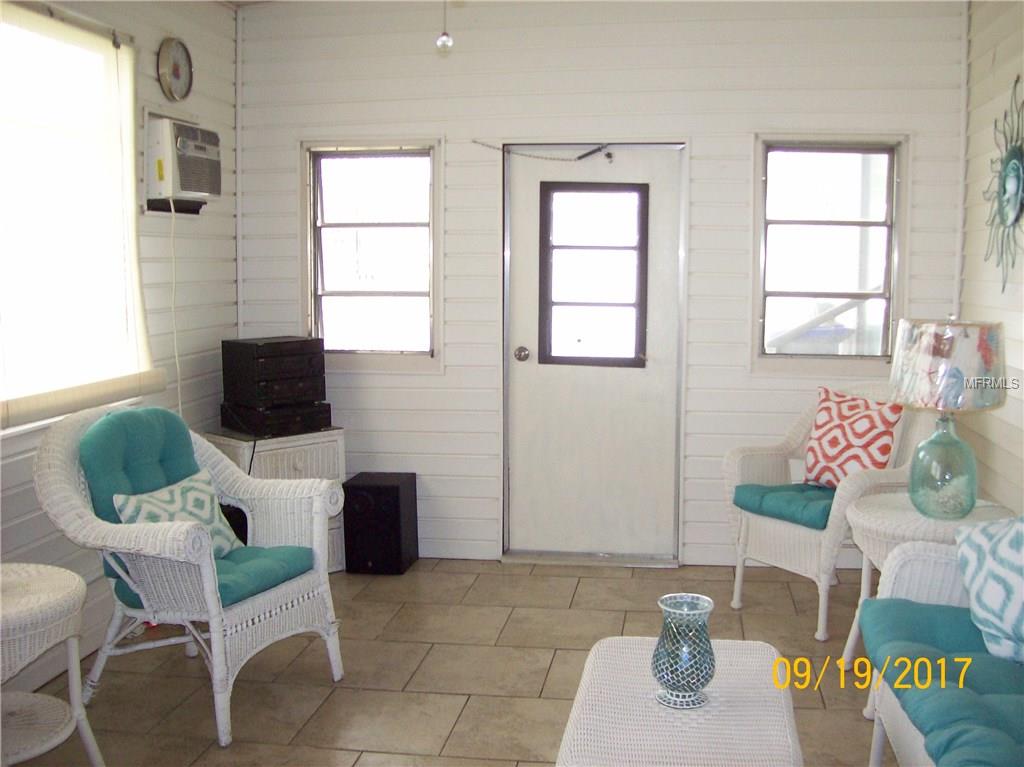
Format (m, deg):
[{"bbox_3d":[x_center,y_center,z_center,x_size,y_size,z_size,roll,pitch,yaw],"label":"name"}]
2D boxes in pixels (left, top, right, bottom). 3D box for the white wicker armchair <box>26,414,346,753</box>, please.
[{"bbox_3d":[-0.988,0.544,3.362,0.660,0.910,0.680,3,7,25],"label":"white wicker armchair"}]

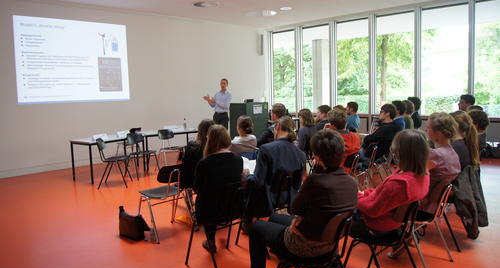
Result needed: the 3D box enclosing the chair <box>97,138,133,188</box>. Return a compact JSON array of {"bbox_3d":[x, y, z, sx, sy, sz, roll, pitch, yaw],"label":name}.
[{"bbox_3d":[-2.305,0.480,6.318,0.530,0.800,0.490,-2,7,-2],"label":"chair"}]

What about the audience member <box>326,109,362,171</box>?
[{"bbox_3d":[1.011,0.322,4.654,0.860,1.275,0.540,4,9,42],"label":"audience member"}]

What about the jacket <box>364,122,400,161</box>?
[{"bbox_3d":[1.964,0.096,5.550,0.450,0.620,0.480,4,9,43],"label":"jacket"}]

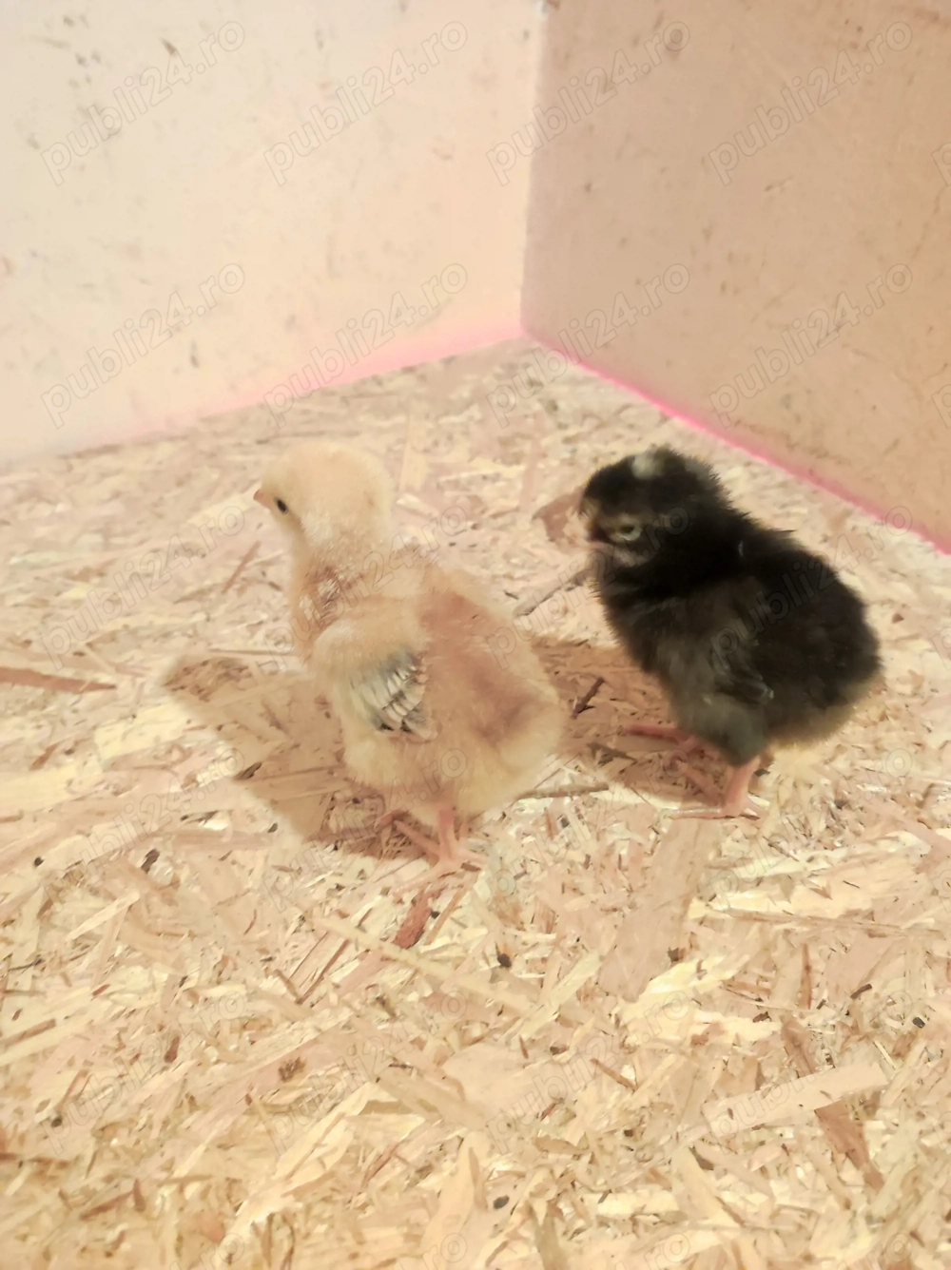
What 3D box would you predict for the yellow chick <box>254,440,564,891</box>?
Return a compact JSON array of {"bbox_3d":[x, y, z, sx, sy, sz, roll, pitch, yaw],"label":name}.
[{"bbox_3d":[-0.018,0.005,0.242,0.092,0.102,0.058,30,46,29],"label":"yellow chick"}]

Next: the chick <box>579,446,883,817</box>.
[{"bbox_3d":[0.065,0.000,0.251,0.091,0.102,0.057,10,40,9],"label":"chick"}]

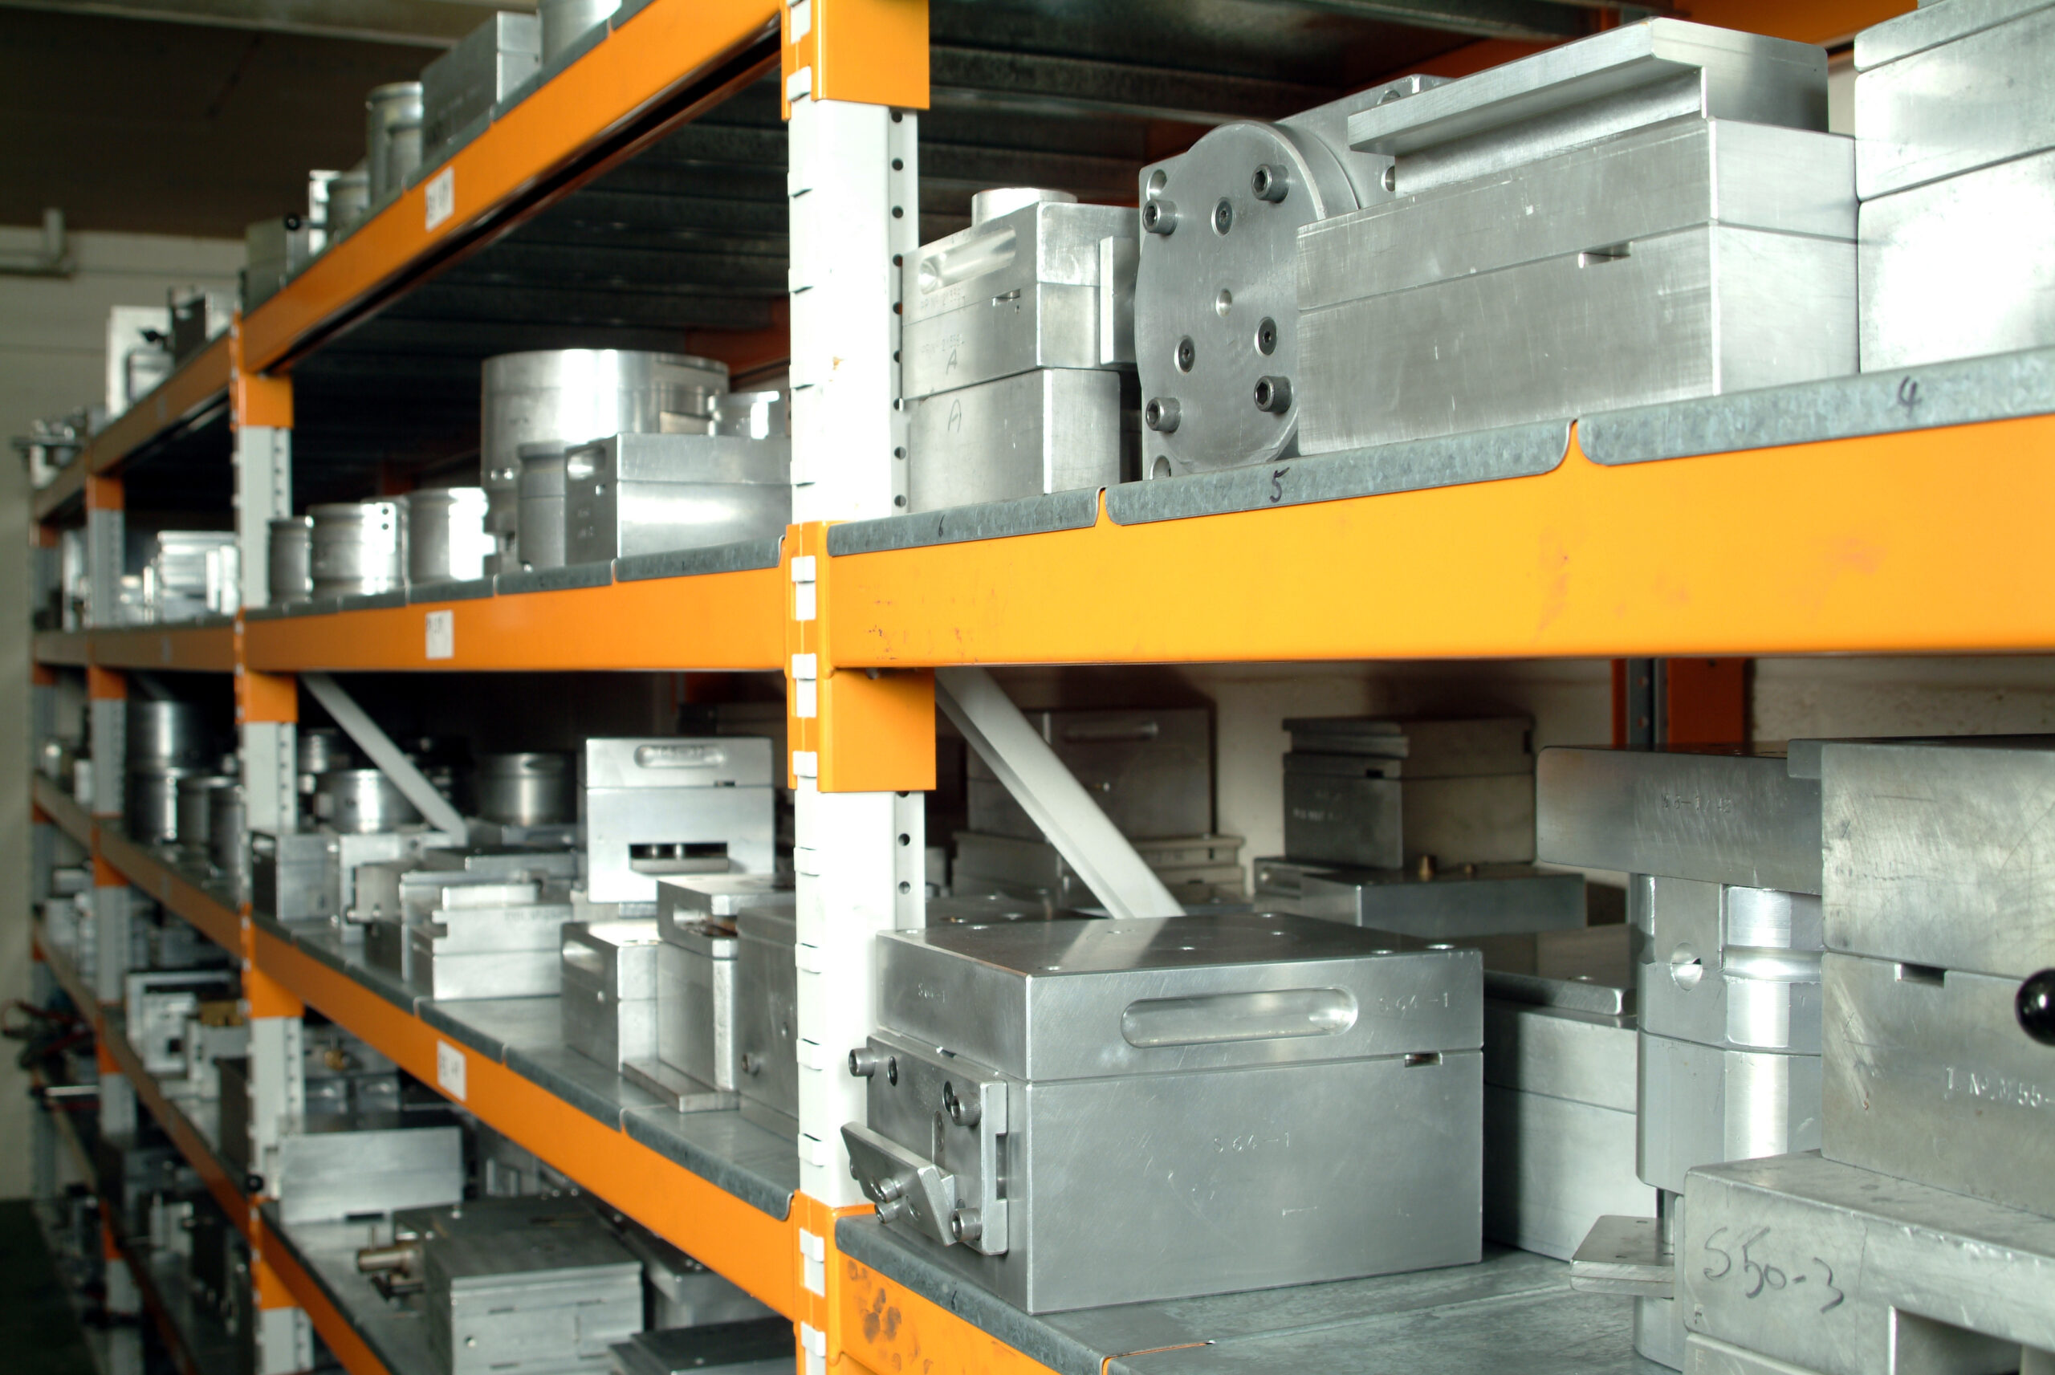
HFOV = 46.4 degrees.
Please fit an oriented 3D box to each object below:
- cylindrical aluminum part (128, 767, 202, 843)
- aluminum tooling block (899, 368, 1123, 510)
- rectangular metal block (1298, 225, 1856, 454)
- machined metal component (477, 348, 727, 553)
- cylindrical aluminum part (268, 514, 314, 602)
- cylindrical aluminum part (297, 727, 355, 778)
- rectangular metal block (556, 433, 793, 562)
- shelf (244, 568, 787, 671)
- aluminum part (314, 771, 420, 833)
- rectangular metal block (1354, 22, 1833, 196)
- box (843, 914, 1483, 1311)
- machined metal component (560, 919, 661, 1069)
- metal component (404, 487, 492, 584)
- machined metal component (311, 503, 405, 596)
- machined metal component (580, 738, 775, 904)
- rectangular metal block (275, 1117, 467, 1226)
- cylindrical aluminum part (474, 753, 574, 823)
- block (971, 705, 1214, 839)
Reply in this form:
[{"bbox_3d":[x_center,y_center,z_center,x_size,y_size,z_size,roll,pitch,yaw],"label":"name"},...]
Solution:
[{"bbox_3d":[-1.407,0.193,3.927,0.113,0.118,0.113,-1,1,-27],"label":"cylindrical aluminum part"},{"bbox_3d":[-0.008,-0.113,1.133,0.038,0.058,0.138,-1,1,-29],"label":"aluminum tooling block"},{"bbox_3d":[0.175,-0.106,0.780,0.070,0.052,0.192,-1,1,-31],"label":"rectangular metal block"},{"bbox_3d":[-0.396,-0.197,2.251,0.226,0.210,0.226,-1,1,-27],"label":"machined metal component"},{"bbox_3d":[-0.861,-0.146,2.799,0.050,0.102,0.050,-1,1,-27],"label":"cylindrical aluminum part"},{"bbox_3d":[-1.106,0.101,3.764,0.094,0.070,0.094,-1,1,-27],"label":"cylindrical aluminum part"},{"bbox_3d":[-0.229,-0.127,1.679,0.155,0.083,0.122,-1,1,-27],"label":"rectangular metal block"},{"bbox_3d":[-0.500,-0.045,2.047,0.046,0.066,1.740,-1,1,-27],"label":"shelf"},{"bbox_3d":[-0.920,0.158,3.352,0.143,0.083,0.143,-1,1,-27],"label":"aluminum part"},{"bbox_3d":[0.170,-0.174,0.743,0.070,0.026,0.135,-1,1,-31],"label":"rectangular metal block"},{"bbox_3d":[0.052,0.197,1.168,0.268,0.146,0.197,-1,1,-23],"label":"box"},{"bbox_3d":[-0.266,0.222,1.744,0.105,0.087,0.135,-1,1,-27],"label":"machined metal component"},{"bbox_3d":[-0.521,-0.133,2.158,0.071,0.088,0.071,-1,1,-27],"label":"metal component"},{"bbox_3d":[-0.727,-0.145,2.599,0.099,0.103,0.099,-1,1,-27],"label":"machined metal component"},{"bbox_3d":[-0.296,0.106,2.011,0.150,0.131,0.150,0,1,-14],"label":"machined metal component"},{"bbox_3d":[-0.779,0.560,2.818,0.205,0.096,0.094,-1,1,-27],"label":"rectangular metal block"},{"bbox_3d":[-0.534,0.107,2.551,0.107,0.072,0.107,0,1,0],"label":"cylindrical aluminum part"},{"bbox_3d":[0.047,0.066,1.891,0.140,0.098,0.143,-1,1,-26],"label":"block"}]

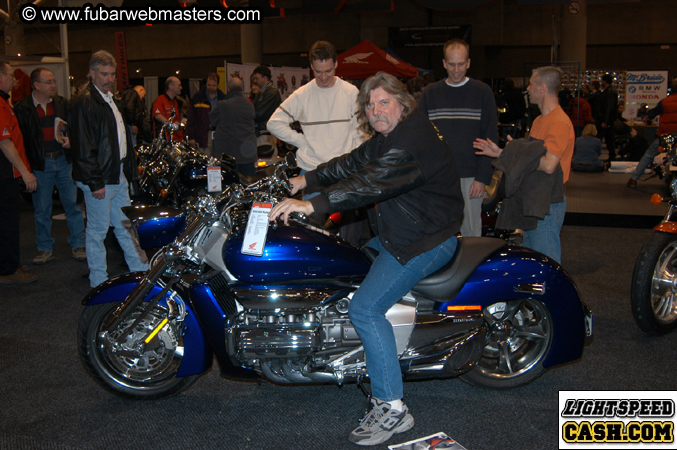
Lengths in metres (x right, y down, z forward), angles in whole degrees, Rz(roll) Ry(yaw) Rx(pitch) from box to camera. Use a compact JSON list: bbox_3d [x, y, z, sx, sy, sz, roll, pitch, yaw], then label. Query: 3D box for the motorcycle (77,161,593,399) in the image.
[{"bbox_3d":[-0.046,0.261,3.191,2.470,1.110,0.900,-1,9,0],"label":"motorcycle"}]

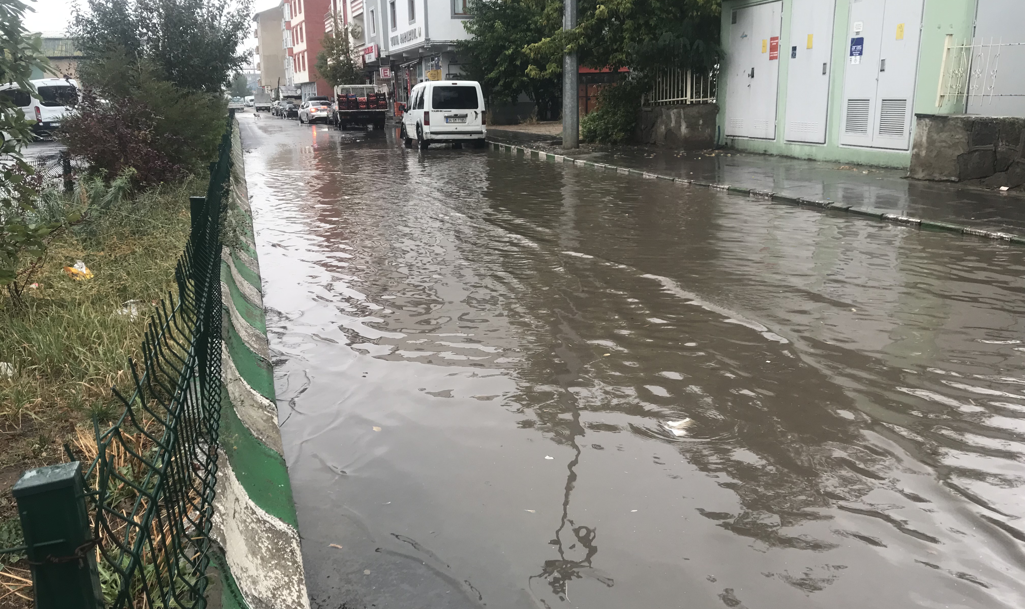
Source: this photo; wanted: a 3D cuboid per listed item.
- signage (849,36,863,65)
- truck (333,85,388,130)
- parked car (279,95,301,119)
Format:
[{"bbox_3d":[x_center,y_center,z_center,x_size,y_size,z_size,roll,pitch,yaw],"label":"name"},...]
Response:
[{"bbox_3d":[5.325,-3.918,12.825,0.012,0.395,0.290,-5,14,-15],"label":"signage"},{"bbox_3d":[-6.755,-8.622,36.176,1.950,1.950,5.000,-5,14,-14],"label":"truck"},{"bbox_3d":[-18.091,-16.209,69.085,1.750,1.450,4.300,-6,15,-18],"label":"parked car"}]

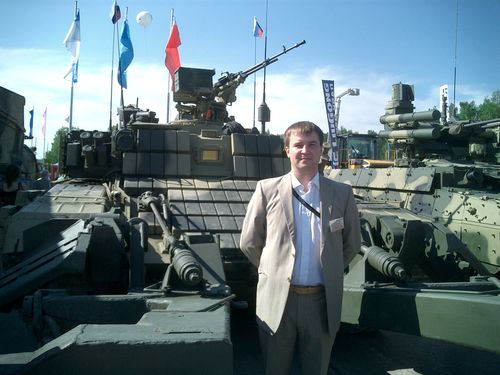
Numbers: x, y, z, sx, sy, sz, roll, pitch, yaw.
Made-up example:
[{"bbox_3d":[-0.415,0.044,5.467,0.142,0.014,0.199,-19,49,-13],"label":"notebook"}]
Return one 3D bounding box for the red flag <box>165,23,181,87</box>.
[{"bbox_3d":[-2.498,-4.266,16.400,0.530,2.300,0.350,2,-1,-9],"label":"red flag"}]

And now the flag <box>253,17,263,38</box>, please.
[{"bbox_3d":[0.123,-2.627,8.300,0.180,0.360,0.080,2,-1,0],"label":"flag"}]

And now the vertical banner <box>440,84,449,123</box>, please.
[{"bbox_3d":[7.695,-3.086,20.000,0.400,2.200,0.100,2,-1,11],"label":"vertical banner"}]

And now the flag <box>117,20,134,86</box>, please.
[{"bbox_3d":[-3.998,-4.289,16.300,0.500,2.200,0.350,2,-1,-11],"label":"flag"}]

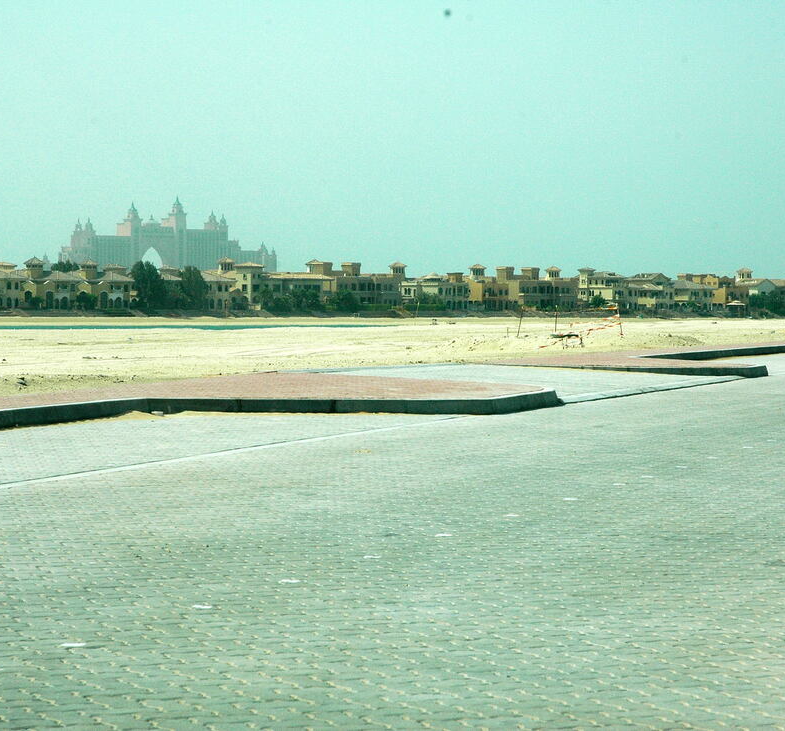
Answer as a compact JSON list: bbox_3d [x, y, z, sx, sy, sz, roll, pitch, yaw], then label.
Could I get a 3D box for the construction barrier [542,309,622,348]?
[{"bbox_3d":[3.683,-0.702,53.500,1.550,0.730,0.500,0,1,-18],"label":"construction barrier"}]

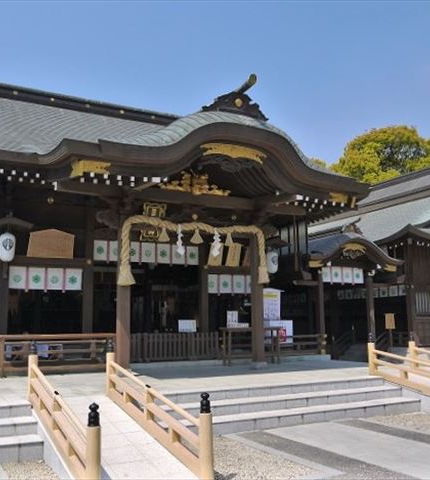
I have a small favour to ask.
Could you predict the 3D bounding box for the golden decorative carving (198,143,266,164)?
[{"bbox_3d":[0.343,-1.602,9.585,1.387,0.313,0.098,3,-9,-25],"label":"golden decorative carving"}]

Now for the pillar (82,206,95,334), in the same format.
[{"bbox_3d":[-3.662,1.215,14.953,0.230,4.335,0.229,4,-11,-26],"label":"pillar"}]

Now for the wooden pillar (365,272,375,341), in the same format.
[{"bbox_3d":[4.916,2.445,16.296,0.186,2.850,0.186,3,-9,-25],"label":"wooden pillar"}]

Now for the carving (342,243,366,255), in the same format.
[{"bbox_3d":[4.228,0.274,15.748,0.899,0.352,0.098,3,-9,-25],"label":"carving"}]

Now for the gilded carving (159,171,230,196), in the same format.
[{"bbox_3d":[-0.495,-1.456,13.417,2.020,0.592,0.204,4,-11,-26],"label":"gilded carving"}]

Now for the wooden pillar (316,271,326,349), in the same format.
[{"bbox_3d":[3.669,2.415,17.951,0.163,2.754,0.163,4,-11,-26],"label":"wooden pillar"}]

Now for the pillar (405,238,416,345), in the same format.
[{"bbox_3d":[6.198,1.647,16.373,0.195,3.370,0.195,3,-9,-25],"label":"pillar"}]

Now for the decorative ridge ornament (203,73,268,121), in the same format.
[{"bbox_3d":[0.599,-3.133,11.351,1.683,0.704,0.949,4,-11,-26],"label":"decorative ridge ornament"}]

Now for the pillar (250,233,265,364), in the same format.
[{"bbox_3d":[0.958,1.289,11.628,0.215,2.867,0.215,3,-9,-25],"label":"pillar"}]

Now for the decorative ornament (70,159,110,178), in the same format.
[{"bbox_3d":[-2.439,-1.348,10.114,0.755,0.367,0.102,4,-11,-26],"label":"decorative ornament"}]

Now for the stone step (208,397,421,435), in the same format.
[{"bbox_3d":[1.451,2.998,8.787,5.120,0.191,0.546,4,-11,-26],"label":"stone step"}]

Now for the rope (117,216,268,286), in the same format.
[{"bbox_3d":[-0.416,0.343,12.891,4.080,1.683,0.306,4,-11,-26],"label":"rope"}]

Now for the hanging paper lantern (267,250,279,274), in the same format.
[{"bbox_3d":[1.660,0.654,14.847,0.361,0.664,0.361,-1,-8,0],"label":"hanging paper lantern"}]

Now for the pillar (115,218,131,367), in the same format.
[{"bbox_3d":[-2.128,1.174,12.182,0.245,3.611,0.245,4,-11,-26],"label":"pillar"}]

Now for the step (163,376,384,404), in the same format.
[{"bbox_3d":[0.977,2.828,9.806,5.253,0.158,0.541,4,-11,-26],"label":"step"}]

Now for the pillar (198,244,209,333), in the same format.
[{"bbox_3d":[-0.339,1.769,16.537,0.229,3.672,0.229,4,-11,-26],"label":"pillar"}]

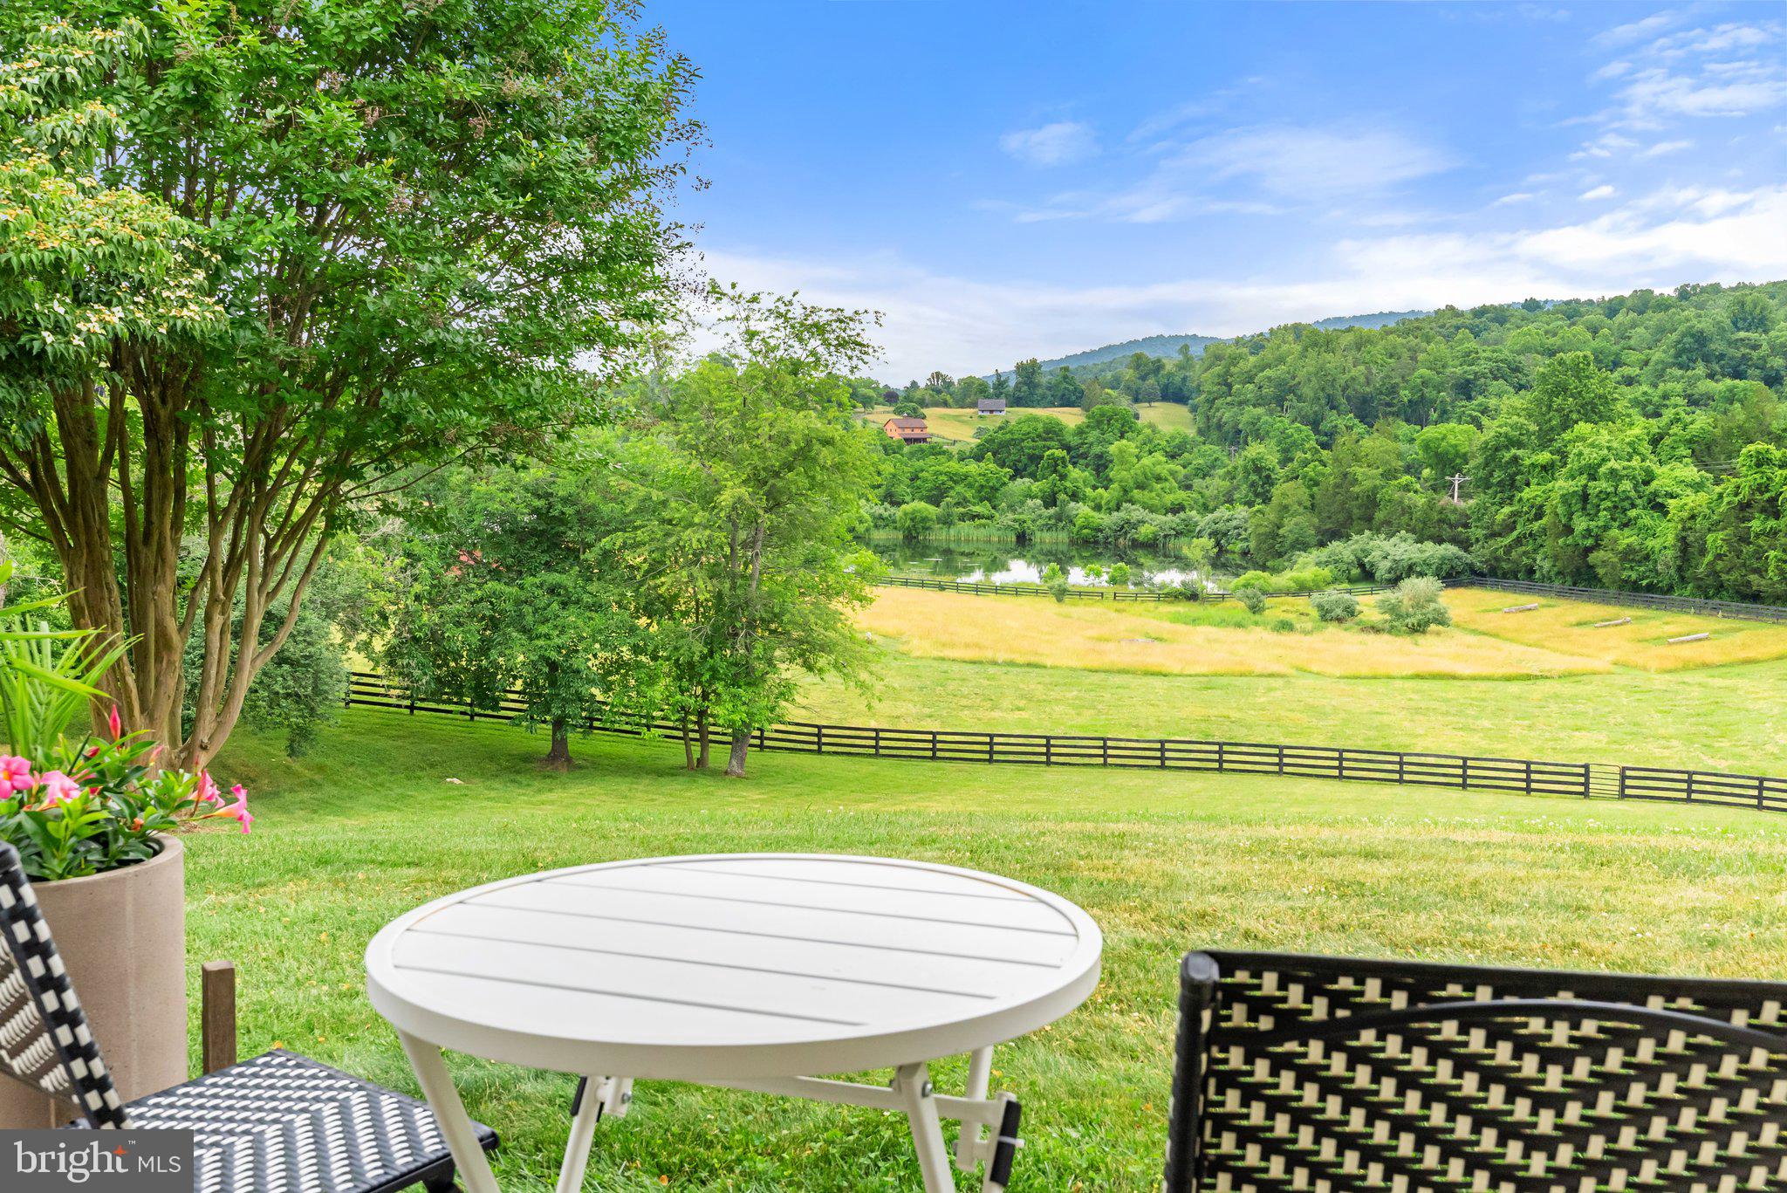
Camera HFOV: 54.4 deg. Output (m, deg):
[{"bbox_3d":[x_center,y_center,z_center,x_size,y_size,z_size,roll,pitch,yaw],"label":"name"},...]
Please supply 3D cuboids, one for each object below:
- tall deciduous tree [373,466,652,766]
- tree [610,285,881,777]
[{"bbox_3d":[-12.130,0.430,55.670,8.770,10.180,8.330,0,4,0],"label":"tall deciduous tree"},{"bbox_3d":[-4.940,-2.100,57.480,9.010,16.200,8.560,0,4,0],"label":"tree"}]

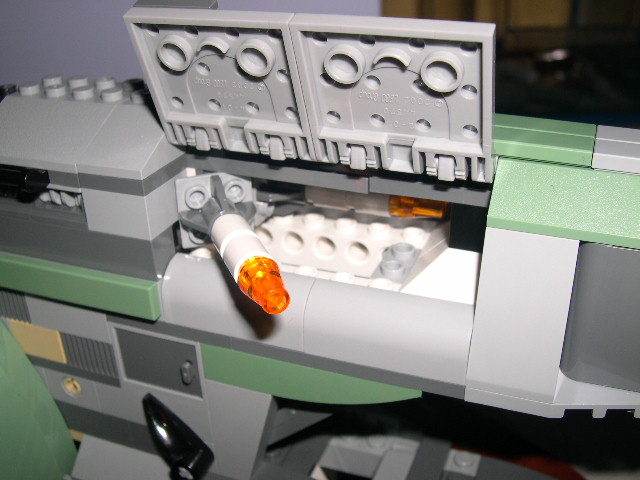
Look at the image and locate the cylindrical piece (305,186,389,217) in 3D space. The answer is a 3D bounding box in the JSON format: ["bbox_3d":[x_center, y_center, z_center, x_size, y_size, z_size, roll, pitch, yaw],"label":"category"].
[{"bbox_3d":[0.007,-0.010,0.154,0.019,0.008,0.008,10,29,21],"label":"cylindrical piece"}]

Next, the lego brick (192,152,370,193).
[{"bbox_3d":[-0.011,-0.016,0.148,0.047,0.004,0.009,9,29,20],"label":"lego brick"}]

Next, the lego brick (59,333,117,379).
[{"bbox_3d":[-0.053,0.025,0.170,0.016,0.010,0.008,9,29,20],"label":"lego brick"}]

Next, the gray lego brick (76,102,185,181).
[{"bbox_3d":[-0.037,-0.022,0.145,0.016,0.010,0.024,9,29,19],"label":"gray lego brick"}]

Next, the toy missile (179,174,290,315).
[{"bbox_3d":[-0.014,0.002,0.125,0.016,0.016,0.038,-12,29,-19],"label":"toy missile"}]

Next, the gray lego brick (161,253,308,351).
[{"bbox_3d":[-0.015,0.011,0.150,0.032,0.013,0.016,9,29,20],"label":"gray lego brick"}]

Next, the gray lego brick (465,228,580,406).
[{"bbox_3d":[0.036,0.012,0.125,0.016,0.029,0.015,9,29,19],"label":"gray lego brick"}]

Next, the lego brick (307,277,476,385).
[{"bbox_3d":[0.013,0.017,0.134,0.032,0.013,0.009,9,29,19],"label":"lego brick"}]

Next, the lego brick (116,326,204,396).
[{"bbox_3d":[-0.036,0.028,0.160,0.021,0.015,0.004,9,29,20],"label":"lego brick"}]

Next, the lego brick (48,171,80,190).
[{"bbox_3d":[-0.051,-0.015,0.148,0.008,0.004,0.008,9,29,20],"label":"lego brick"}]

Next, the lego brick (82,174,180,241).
[{"bbox_3d":[-0.039,-0.009,0.148,0.016,0.010,0.016,9,29,19],"label":"lego brick"}]

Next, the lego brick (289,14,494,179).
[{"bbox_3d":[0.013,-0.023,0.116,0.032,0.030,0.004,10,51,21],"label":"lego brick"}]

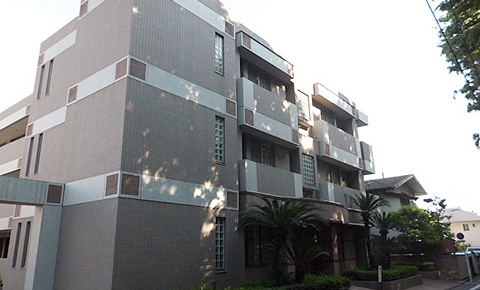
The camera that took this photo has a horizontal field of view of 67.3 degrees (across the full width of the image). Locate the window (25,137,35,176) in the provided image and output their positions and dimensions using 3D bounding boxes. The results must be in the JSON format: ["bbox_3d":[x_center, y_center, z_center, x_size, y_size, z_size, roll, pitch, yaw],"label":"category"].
[{"bbox_3d":[-6.879,0.393,11.890,0.290,1.320,0.100,-13,-19,37],"label":"window"}]

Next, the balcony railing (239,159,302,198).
[{"bbox_3d":[1.181,1.317,12.850,0.404,1.010,3.434,-15,-21,39],"label":"balcony railing"}]

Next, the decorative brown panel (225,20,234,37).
[{"bbox_3d":[-0.370,-4.080,12.760,0.050,0.450,0.475,-13,-20,37],"label":"decorative brown panel"}]

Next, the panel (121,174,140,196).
[{"bbox_3d":[-2.605,0.961,8.609,0.061,0.505,0.505,-15,-21,39],"label":"panel"}]

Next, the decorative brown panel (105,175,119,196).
[{"bbox_3d":[-3.000,0.956,8.465,0.500,0.500,0.050,-13,-19,37],"label":"decorative brown panel"}]

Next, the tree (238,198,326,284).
[{"bbox_3d":[1.201,2.937,10.863,2.500,2.750,2.550,-1,-15,0],"label":"tree"}]

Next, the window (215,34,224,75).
[{"bbox_3d":[-0.707,-3.013,12.076,0.120,1.440,0.430,-13,-20,37],"label":"window"}]

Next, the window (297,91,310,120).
[{"bbox_3d":[2.871,-1.776,16.233,0.120,1.220,0.960,-13,-20,37],"label":"window"}]

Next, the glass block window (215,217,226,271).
[{"bbox_3d":[-0.567,2.877,10.559,0.100,1.480,0.440,-13,-19,37],"label":"glass block window"}]

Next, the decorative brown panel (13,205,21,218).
[{"bbox_3d":[-7.164,2.105,11.653,0.440,0.480,0.050,-13,-19,37],"label":"decorative brown panel"}]

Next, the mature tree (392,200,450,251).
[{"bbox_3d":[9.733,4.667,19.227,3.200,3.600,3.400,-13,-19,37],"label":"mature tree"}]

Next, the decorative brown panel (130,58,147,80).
[{"bbox_3d":[-2.618,-1.922,9.251,0.050,0.460,0.465,-13,-20,37],"label":"decorative brown panel"}]

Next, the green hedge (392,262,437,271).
[{"bbox_3d":[9.673,6.590,19.477,1.919,0.455,1.616,-15,-21,39],"label":"green hedge"}]

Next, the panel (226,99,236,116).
[{"bbox_3d":[-0.311,-1.222,11.972,0.050,0.465,0.455,-13,-20,37],"label":"panel"}]

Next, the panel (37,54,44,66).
[{"bbox_3d":[-7.090,-3.004,12.868,0.424,0.444,0.061,-13,-20,36],"label":"panel"}]

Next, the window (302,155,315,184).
[{"bbox_3d":[2.911,1.040,15.274,0.121,1.232,0.858,-15,-21,39],"label":"window"}]

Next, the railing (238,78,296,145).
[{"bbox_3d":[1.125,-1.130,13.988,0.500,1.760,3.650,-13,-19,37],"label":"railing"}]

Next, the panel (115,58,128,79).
[{"bbox_3d":[-3.011,-1.921,9.211,0.475,0.475,0.050,-13,-20,37],"label":"panel"}]

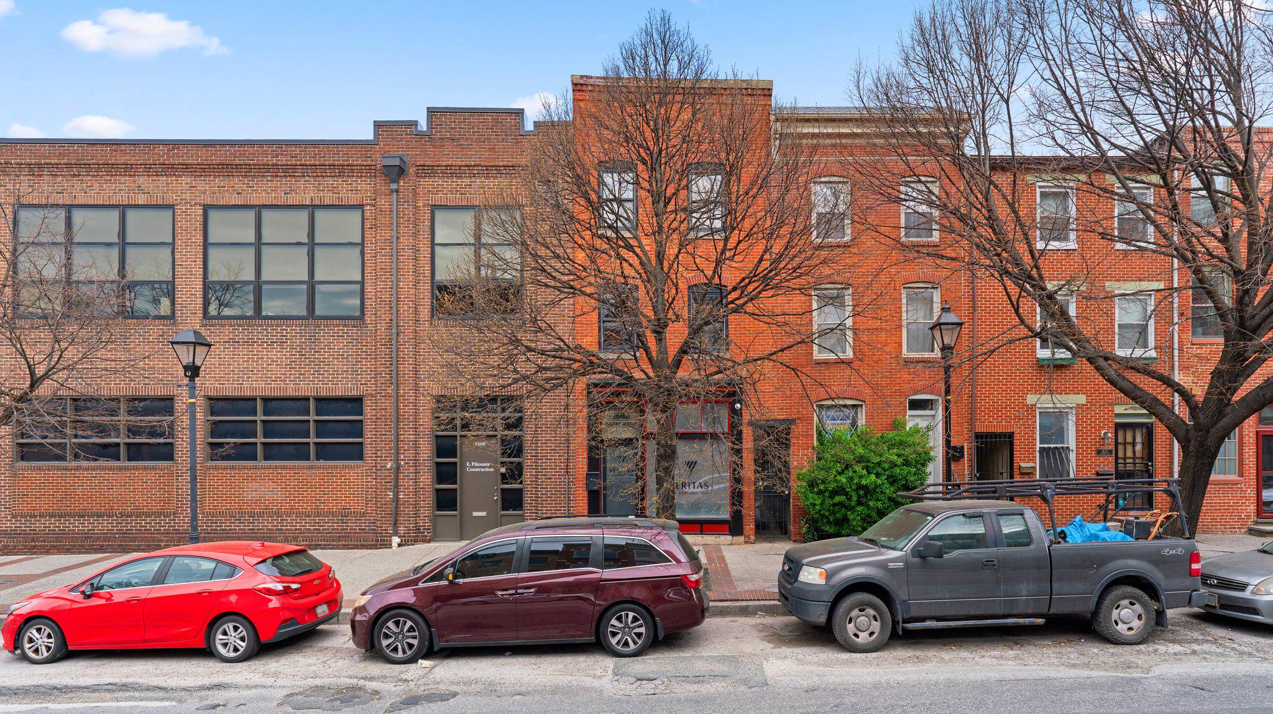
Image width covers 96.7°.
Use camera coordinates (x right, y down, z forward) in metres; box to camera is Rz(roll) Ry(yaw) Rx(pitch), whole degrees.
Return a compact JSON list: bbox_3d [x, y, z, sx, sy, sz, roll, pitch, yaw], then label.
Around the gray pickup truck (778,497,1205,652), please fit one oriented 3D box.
[{"bbox_3d":[5.120,3.190,8.850,5.840,1.900,2.030,-1,-3,0],"label":"gray pickup truck"}]

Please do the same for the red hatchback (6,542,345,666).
[{"bbox_3d":[-7.030,3.660,8.830,4.450,1.480,1.820,-1,-3,0],"label":"red hatchback"}]

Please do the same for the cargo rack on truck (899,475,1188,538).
[{"bbox_3d":[6.080,2.280,8.850,3.500,0.800,1.650,-1,-3,0],"label":"cargo rack on truck"}]

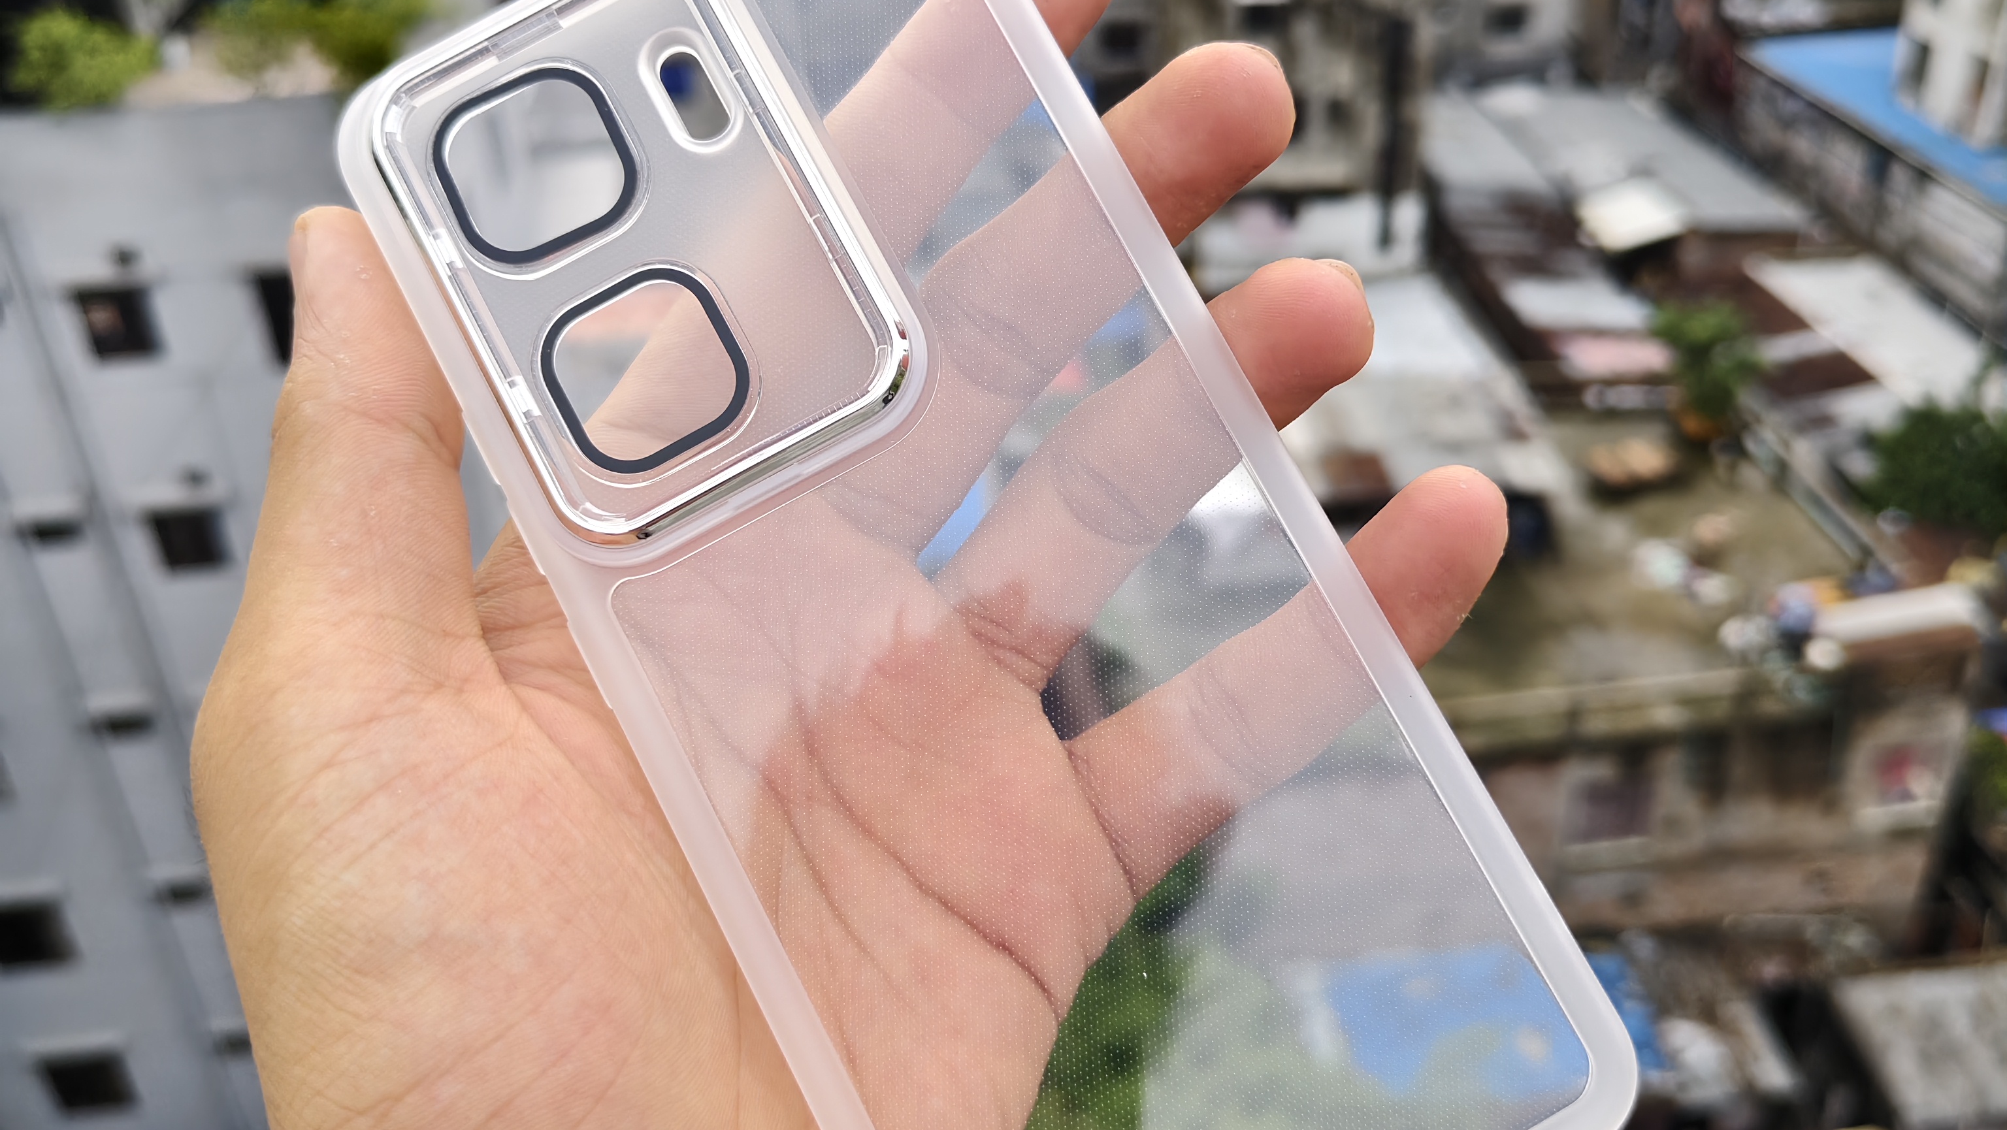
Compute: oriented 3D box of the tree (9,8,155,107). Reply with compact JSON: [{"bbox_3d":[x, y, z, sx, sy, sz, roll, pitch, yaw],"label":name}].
[{"bbox_3d":[-11.001,-6.001,21.223,1.600,1.300,1.600,-4,30,0],"label":"tree"}]

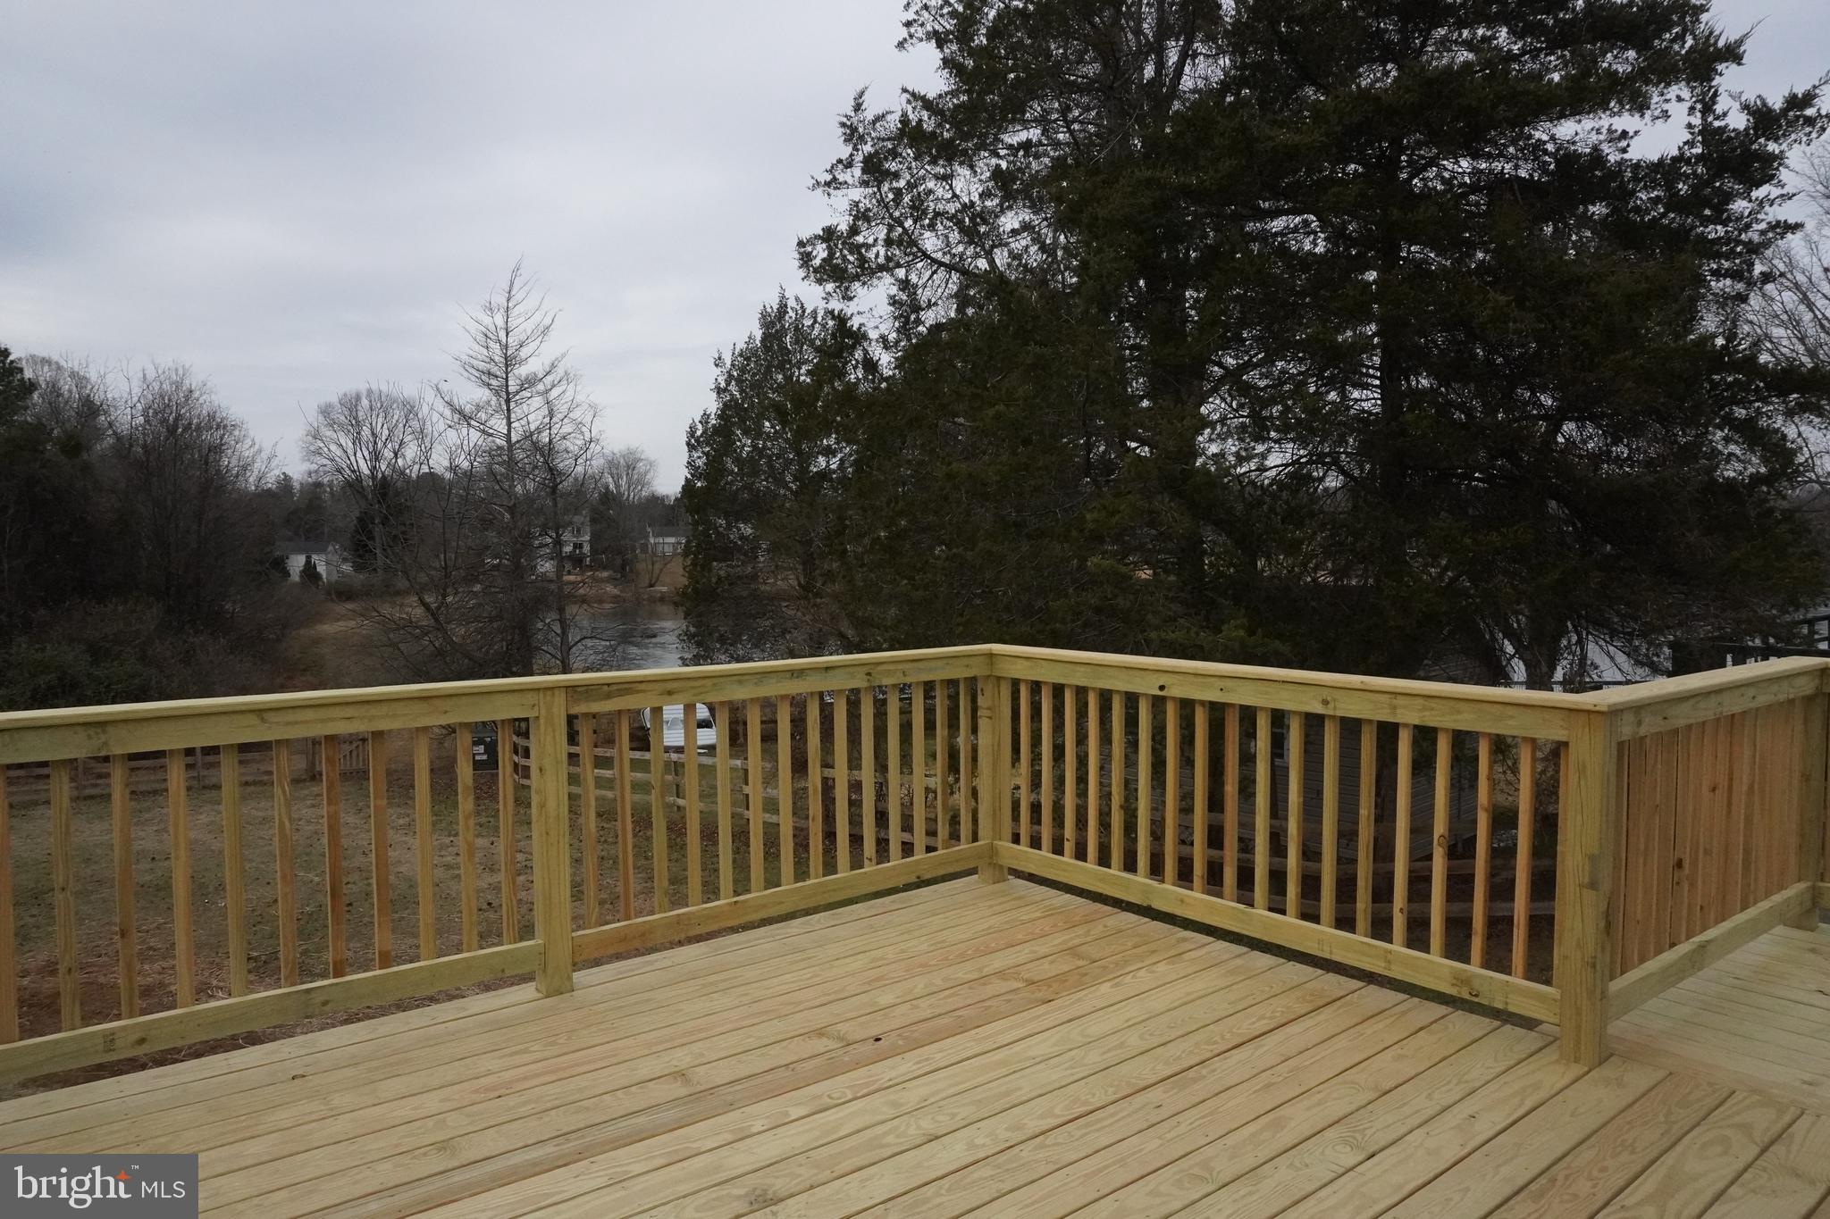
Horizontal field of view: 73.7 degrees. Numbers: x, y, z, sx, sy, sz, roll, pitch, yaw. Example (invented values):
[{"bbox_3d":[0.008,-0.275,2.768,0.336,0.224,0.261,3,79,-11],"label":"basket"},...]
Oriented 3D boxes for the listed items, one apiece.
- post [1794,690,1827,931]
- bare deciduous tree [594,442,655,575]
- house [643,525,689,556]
[{"bbox_3d":[3.077,0.655,4.211,0.089,0.890,0.089,-2,4,-40],"label":"post"},{"bbox_3d":[-42.611,-14.562,180.000,9.000,19.400,9.000,-1,3,-11],"label":"bare deciduous tree"},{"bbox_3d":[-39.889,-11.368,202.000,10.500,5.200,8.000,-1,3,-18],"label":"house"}]

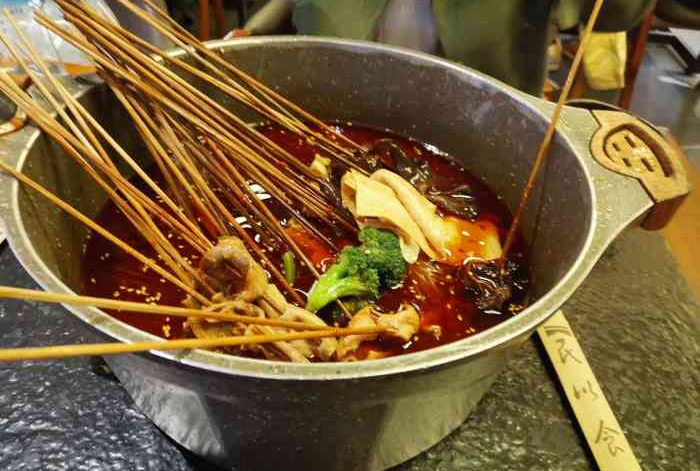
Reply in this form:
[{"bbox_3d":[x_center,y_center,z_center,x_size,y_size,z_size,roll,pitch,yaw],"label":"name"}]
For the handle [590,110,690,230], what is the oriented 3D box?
[{"bbox_3d":[0.165,-0.039,0.310,0.052,0.023,0.100,5,40,0],"label":"handle"}]

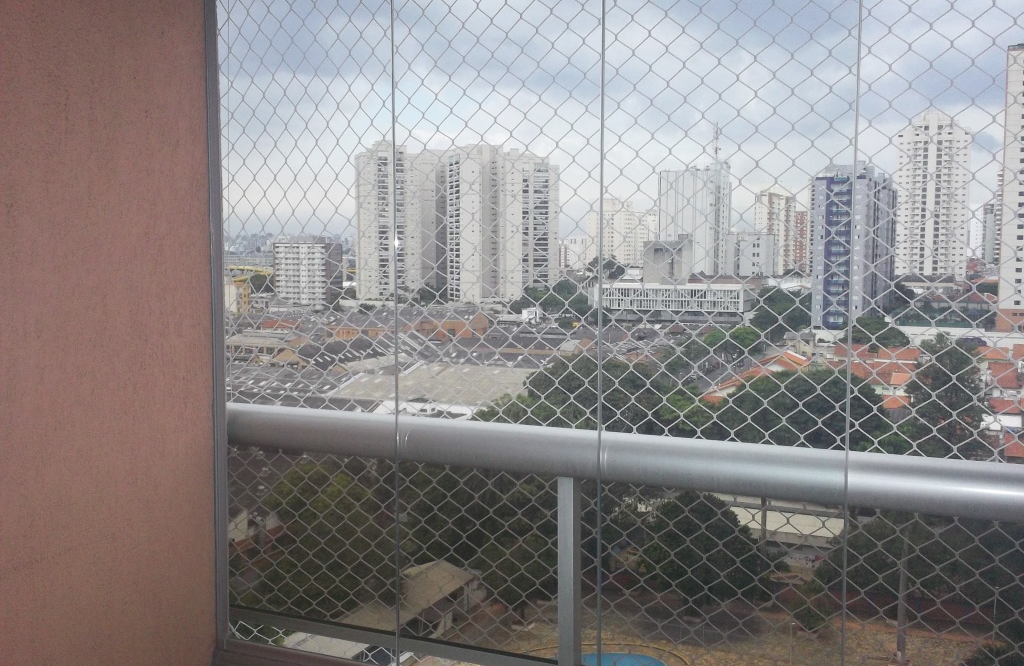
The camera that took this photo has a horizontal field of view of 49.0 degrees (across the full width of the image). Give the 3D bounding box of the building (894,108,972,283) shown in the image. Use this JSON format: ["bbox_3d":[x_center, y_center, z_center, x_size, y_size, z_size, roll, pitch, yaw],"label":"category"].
[{"bbox_3d":[183.100,-58.220,490.000,29.500,72.000,21.000,2,5,24],"label":"building"}]

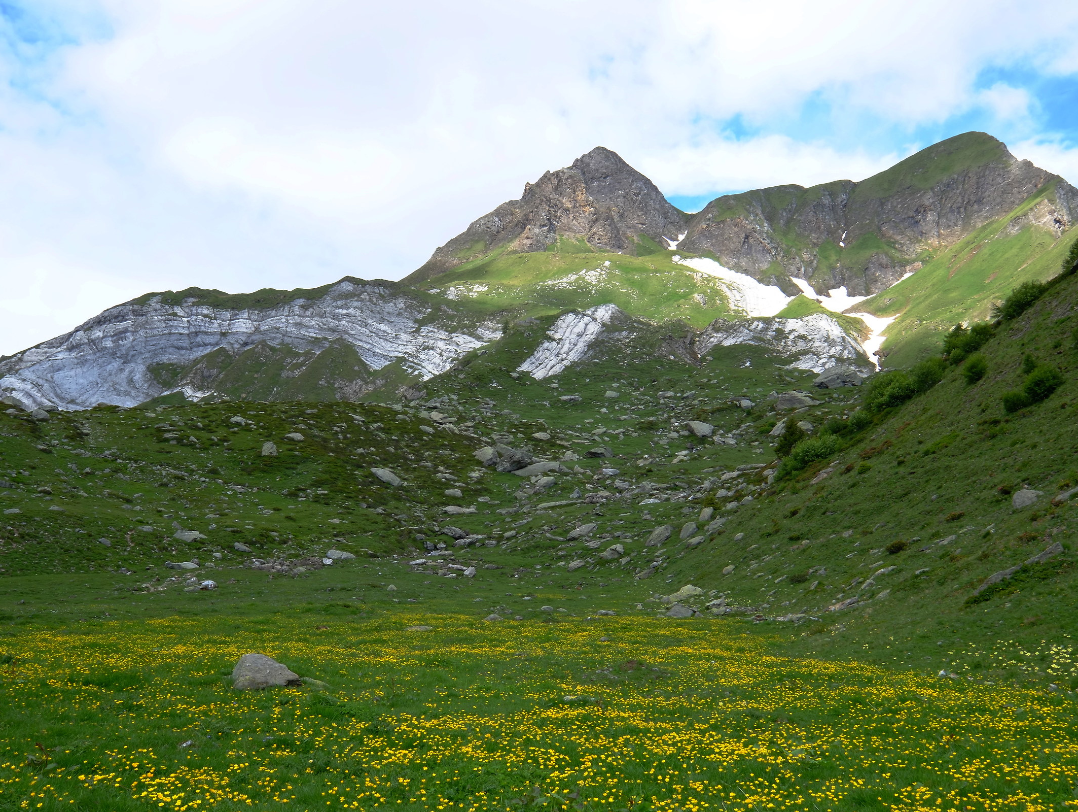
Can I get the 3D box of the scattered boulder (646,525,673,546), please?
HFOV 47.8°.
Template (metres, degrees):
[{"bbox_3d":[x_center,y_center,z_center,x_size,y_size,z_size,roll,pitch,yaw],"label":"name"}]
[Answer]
[{"bbox_3d":[7.709,8.291,78.000,1.706,1.341,1.450,-1,-7,6],"label":"scattered boulder"}]

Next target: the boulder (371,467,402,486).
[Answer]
[{"bbox_3d":[-13.543,6.289,108.000,2.869,1.524,2.152,1,-7,-7],"label":"boulder"}]

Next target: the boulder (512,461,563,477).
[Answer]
[{"bbox_3d":[-0.143,6.341,122.000,5.147,1.540,3.603,0,-7,0],"label":"boulder"}]

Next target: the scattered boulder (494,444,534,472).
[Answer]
[{"bbox_3d":[-2.510,5.367,126.000,4.135,3.053,3.514,0,-7,-1],"label":"scattered boulder"}]

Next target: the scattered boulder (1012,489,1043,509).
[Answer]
[{"bbox_3d":[15.666,2.972,39.000,0.935,0.576,0.754,2,-7,0],"label":"scattered boulder"}]

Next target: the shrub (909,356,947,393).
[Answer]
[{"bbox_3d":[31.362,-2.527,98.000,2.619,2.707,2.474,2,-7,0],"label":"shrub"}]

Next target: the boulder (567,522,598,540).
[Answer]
[{"bbox_3d":[2.845,8.221,80.000,1.861,1.069,1.500,2,-7,0],"label":"boulder"}]

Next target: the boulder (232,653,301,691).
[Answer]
[{"bbox_3d":[-3.184,3.102,14.200,0.810,0.433,0.648,2,-7,-12],"label":"boulder"}]

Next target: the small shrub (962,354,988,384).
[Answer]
[{"bbox_3d":[25.793,-2.195,72.000,1.575,1.801,1.496,-3,-8,20],"label":"small shrub"}]

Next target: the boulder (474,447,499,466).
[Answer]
[{"bbox_3d":[-5.507,5.261,127.000,2.838,1.985,2.554,0,-7,-2],"label":"boulder"}]

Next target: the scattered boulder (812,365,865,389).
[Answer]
[{"bbox_3d":[55.375,-5.364,225.000,9.669,4.397,7.252,-2,-7,14],"label":"scattered boulder"}]

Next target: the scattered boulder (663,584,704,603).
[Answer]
[{"bbox_3d":[6.771,8.775,57.000,1.781,0.802,1.437,2,-7,0],"label":"scattered boulder"}]

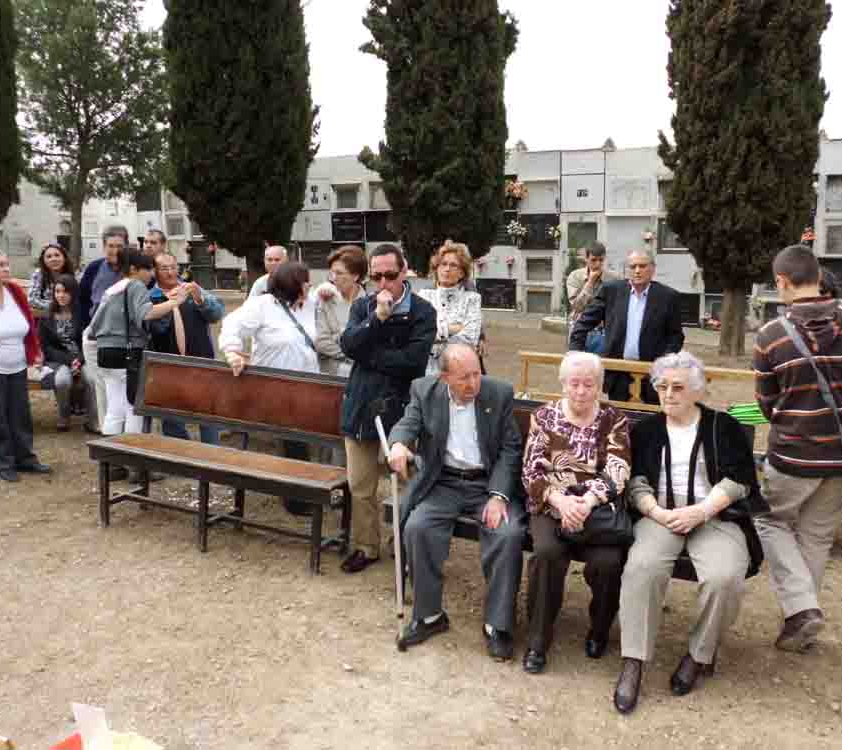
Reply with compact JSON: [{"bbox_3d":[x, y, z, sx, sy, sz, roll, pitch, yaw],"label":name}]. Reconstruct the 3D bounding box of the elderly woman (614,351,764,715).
[{"bbox_3d":[1.060,0.547,3.030,0.570,1.250,0.780,4,14,23],"label":"elderly woman"}]

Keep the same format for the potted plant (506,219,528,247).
[{"bbox_3d":[1.856,-2.770,14.600,0.400,0.540,0.340,5,11,29],"label":"potted plant"}]

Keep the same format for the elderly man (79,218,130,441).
[{"bbox_3d":[-2.575,-0.319,6.228,0.550,1.740,0.360,-8,14,-29],"label":"elderly man"}]

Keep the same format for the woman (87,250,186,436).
[{"bbox_3d":[-1.939,-0.036,5.150,0.600,1.600,0.520,-8,12,-37],"label":"woman"}]

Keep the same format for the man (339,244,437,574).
[{"bbox_3d":[-0.155,0.147,4.006,0.540,1.670,0.400,2,13,14],"label":"man"}]

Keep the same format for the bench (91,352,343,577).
[{"bbox_3d":[-1.126,0.470,4.325,1.670,0.950,0.450,5,14,27],"label":"bench"}]

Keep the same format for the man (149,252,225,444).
[{"bbox_3d":[-1.629,-0.048,5.400,0.520,1.630,0.480,-2,10,-10],"label":"man"}]

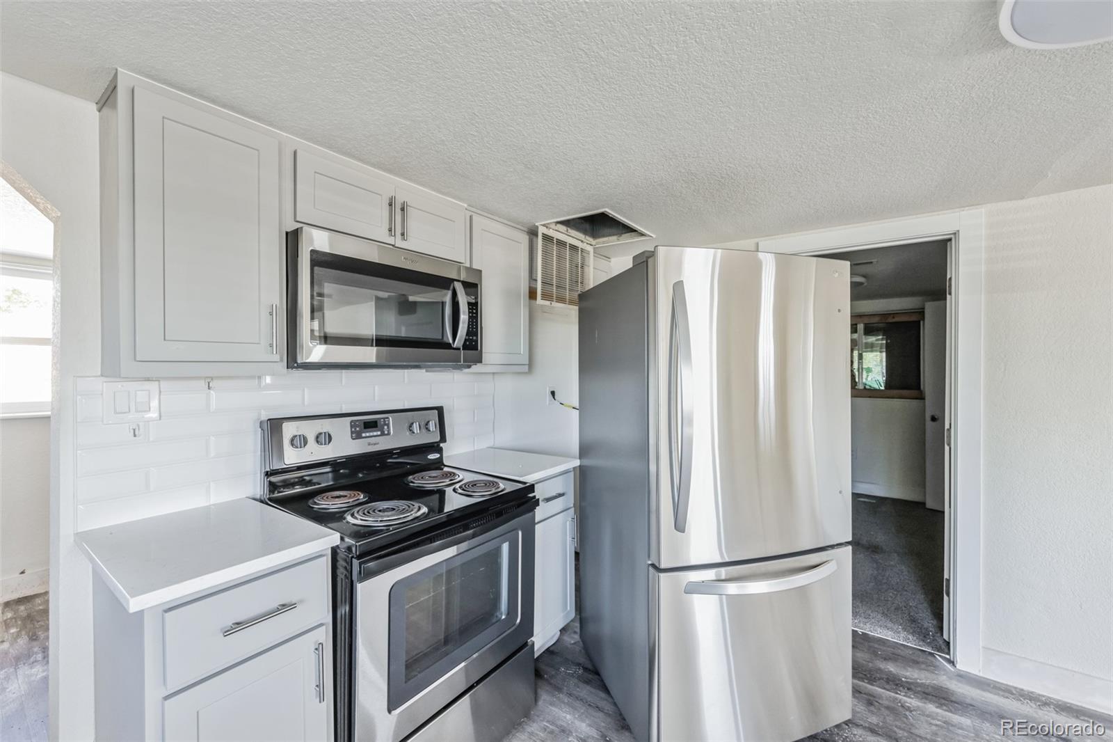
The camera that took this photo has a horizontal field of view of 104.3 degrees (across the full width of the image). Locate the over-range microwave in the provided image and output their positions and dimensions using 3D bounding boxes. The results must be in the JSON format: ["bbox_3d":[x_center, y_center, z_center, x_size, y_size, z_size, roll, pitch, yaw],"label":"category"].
[{"bbox_3d":[-0.720,-0.224,1.741,0.415,0.435,0.760,-1,0,35],"label":"over-range microwave"}]

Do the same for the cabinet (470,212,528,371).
[{"bbox_3d":[-0.405,-0.368,2.260,0.328,0.750,0.445,-1,0,35],"label":"cabinet"}]

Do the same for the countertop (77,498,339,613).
[{"bbox_3d":[-0.968,0.464,1.196,0.632,0.028,0.414,-1,0,35],"label":"countertop"}]

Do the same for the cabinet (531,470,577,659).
[{"bbox_3d":[-0.280,0.902,2.156,0.630,0.857,0.403,-1,0,35],"label":"cabinet"}]

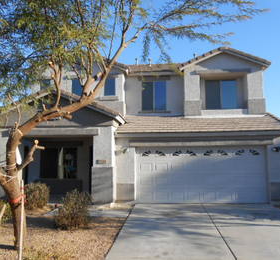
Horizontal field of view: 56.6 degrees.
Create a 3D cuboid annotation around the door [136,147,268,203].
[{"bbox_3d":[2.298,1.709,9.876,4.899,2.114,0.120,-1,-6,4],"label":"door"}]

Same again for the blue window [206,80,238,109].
[{"bbox_3d":[3.872,-1.652,12.423,1.462,1.459,0.100,-1,-6,4],"label":"blue window"}]

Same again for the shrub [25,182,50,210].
[{"bbox_3d":[-3.632,2.331,9.171,0.840,0.900,0.820,-1,-6,4],"label":"shrub"}]

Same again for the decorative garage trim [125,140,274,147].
[{"bbox_3d":[2.246,0.524,9.783,5.315,0.165,0.120,-1,-6,4],"label":"decorative garage trim"}]

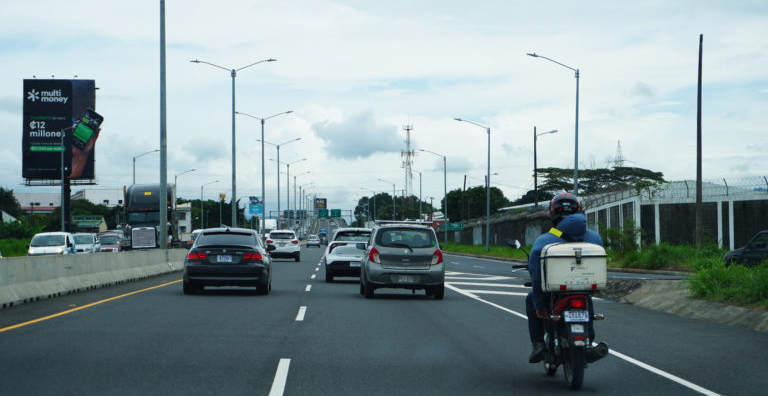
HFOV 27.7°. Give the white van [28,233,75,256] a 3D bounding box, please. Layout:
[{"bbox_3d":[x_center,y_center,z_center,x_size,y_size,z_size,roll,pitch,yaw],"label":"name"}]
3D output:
[{"bbox_3d":[-16.850,2.640,79.000,1.720,1.780,4.150,0,-1,-2],"label":"white van"}]

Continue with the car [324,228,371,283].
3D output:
[{"bbox_3d":[-0.720,1.590,43.800,1.810,1.530,4.350,0,-1,-2],"label":"car"}]

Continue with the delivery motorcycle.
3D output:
[{"bbox_3d":[1.520,0.975,13.250,0.770,1.200,1.980,0,-1,-3],"label":"delivery motorcycle"}]

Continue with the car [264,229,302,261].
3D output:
[{"bbox_3d":[-5.220,2.490,80.500,1.820,1.660,4.420,0,-1,-2],"label":"car"}]

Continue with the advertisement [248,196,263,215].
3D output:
[{"bbox_3d":[-35.941,2.119,440.000,4.200,4.900,0.500,0,-1,-3],"label":"advertisement"}]

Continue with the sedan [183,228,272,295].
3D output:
[{"bbox_3d":[-3.390,1.385,34.400,1.780,1.400,4.580,0,-1,-2],"label":"sedan"}]

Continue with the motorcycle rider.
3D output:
[{"bbox_3d":[1.540,0.695,13.200,0.690,1.470,0.780,0,-1,-3],"label":"motorcycle rider"}]

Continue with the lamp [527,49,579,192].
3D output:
[{"bbox_3d":[8.116,-2.023,75.000,2.500,10.000,0.300,0,-1,-2],"label":"lamp"}]

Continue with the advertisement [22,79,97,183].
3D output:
[{"bbox_3d":[-34.384,-7.152,165.000,7.600,10.600,0.800,0,-1,-3],"label":"advertisement"}]

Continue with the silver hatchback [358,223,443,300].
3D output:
[{"bbox_3d":[0.350,1.270,32.500,1.620,1.570,3.600,0,-1,-2],"label":"silver hatchback"}]

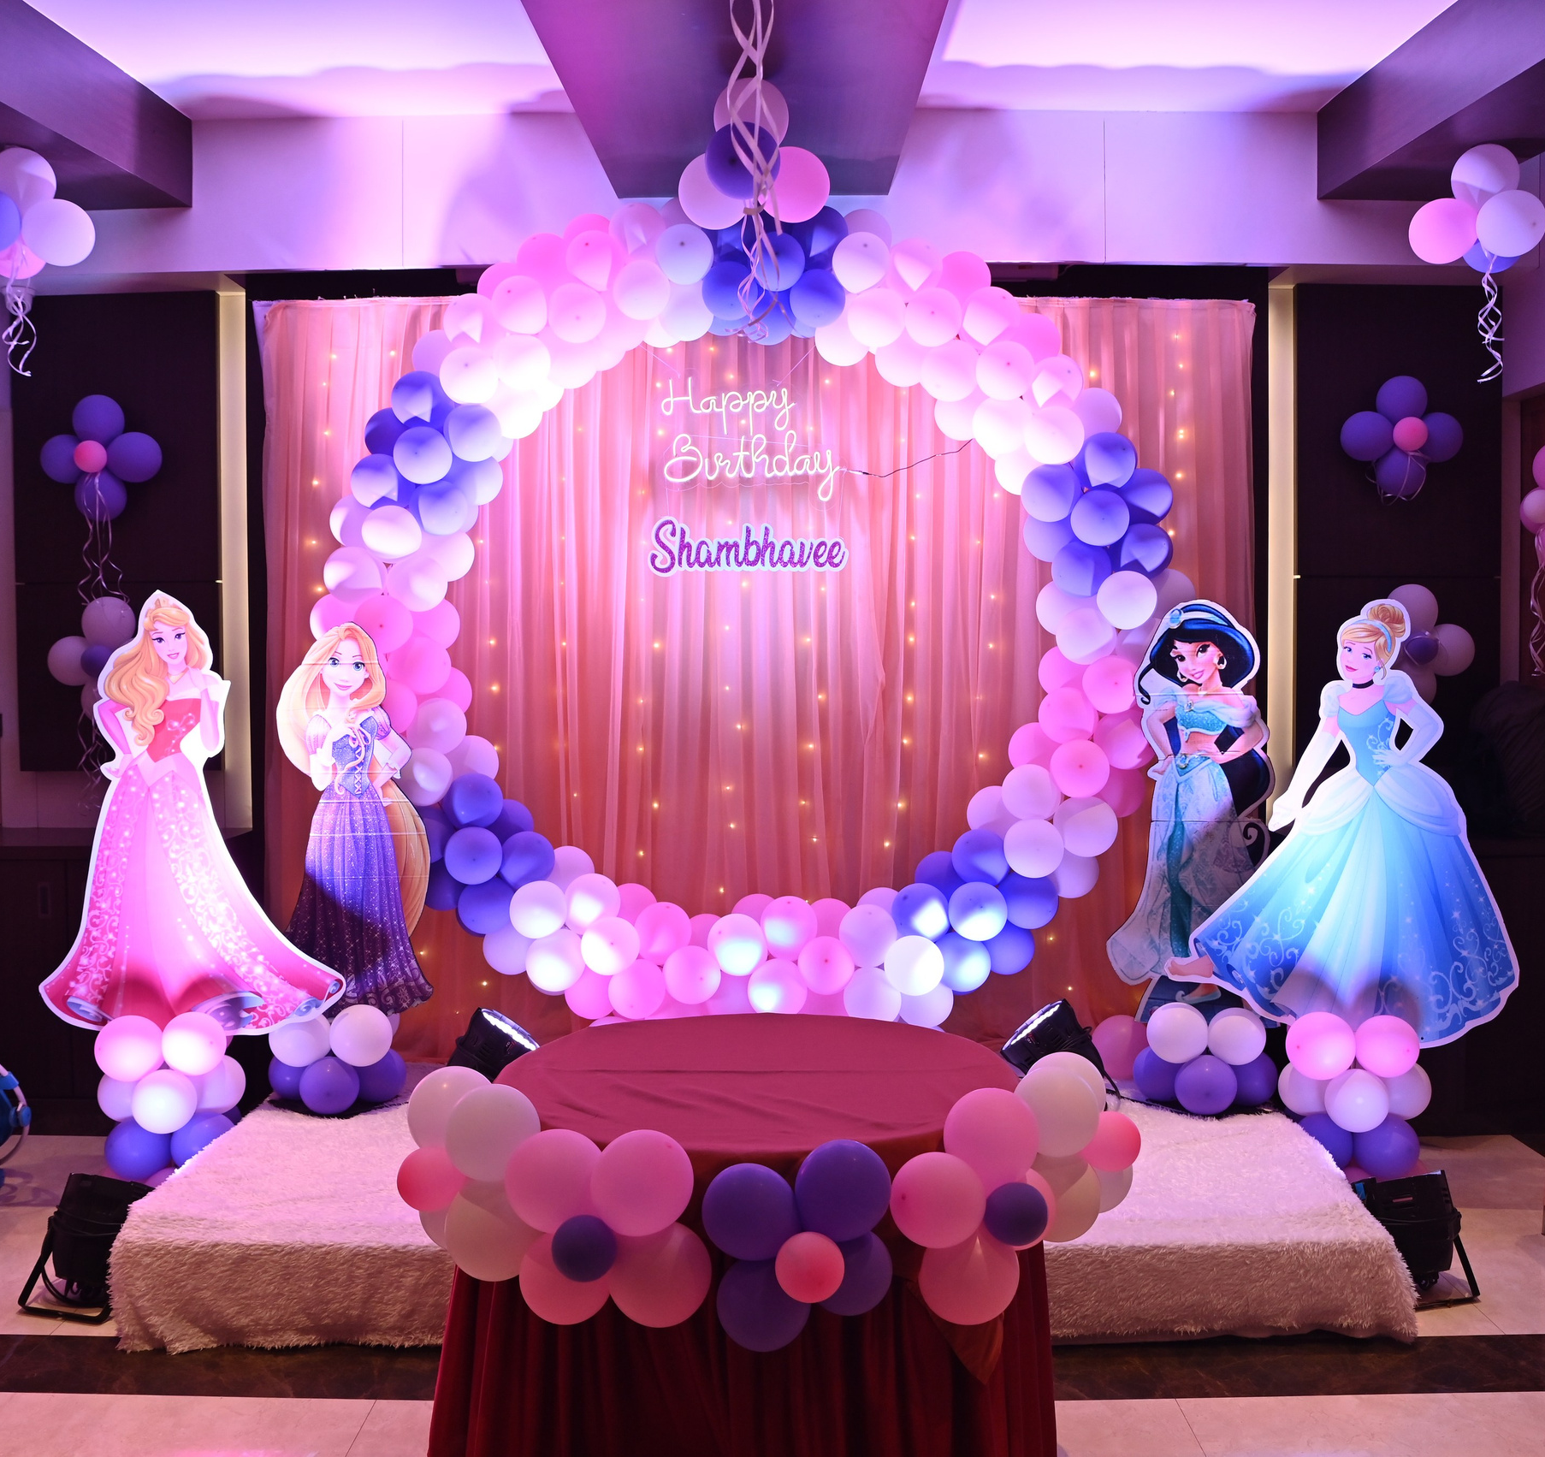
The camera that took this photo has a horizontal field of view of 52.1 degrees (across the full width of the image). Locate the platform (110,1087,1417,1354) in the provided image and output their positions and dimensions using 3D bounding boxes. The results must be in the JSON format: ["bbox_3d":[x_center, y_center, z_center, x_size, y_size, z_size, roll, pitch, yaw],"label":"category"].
[{"bbox_3d":[-0.017,1.188,4.141,2.810,0.235,1.500,0,2,0],"label":"platform"}]

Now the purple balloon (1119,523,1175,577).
[{"bbox_3d":[1.110,-0.529,4.702,0.171,0.170,0.171,0,2,0],"label":"purple balloon"}]

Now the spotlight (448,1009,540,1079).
[{"bbox_3d":[-0.827,0.965,4.560,0.240,0.260,0.230,35,-6,-12],"label":"spotlight"}]

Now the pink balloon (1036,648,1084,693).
[{"bbox_3d":[0.867,-0.164,4.654,0.168,0.168,0.175,0,2,0],"label":"pink balloon"}]

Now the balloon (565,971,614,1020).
[{"bbox_3d":[-0.527,0.775,4.636,0.168,0.168,0.175,0,2,0],"label":"balloon"}]

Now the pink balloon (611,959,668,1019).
[{"bbox_3d":[-0.397,0.773,4.686,0.172,0.175,0.174,0,2,0],"label":"pink balloon"}]

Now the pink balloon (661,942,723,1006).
[{"bbox_3d":[-0.229,0.709,4.553,0.168,0.168,0.175,0,2,0],"label":"pink balloon"}]

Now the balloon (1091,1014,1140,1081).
[{"bbox_3d":[1.043,0.951,4.700,0.190,0.195,0.190,0,2,0],"label":"balloon"}]

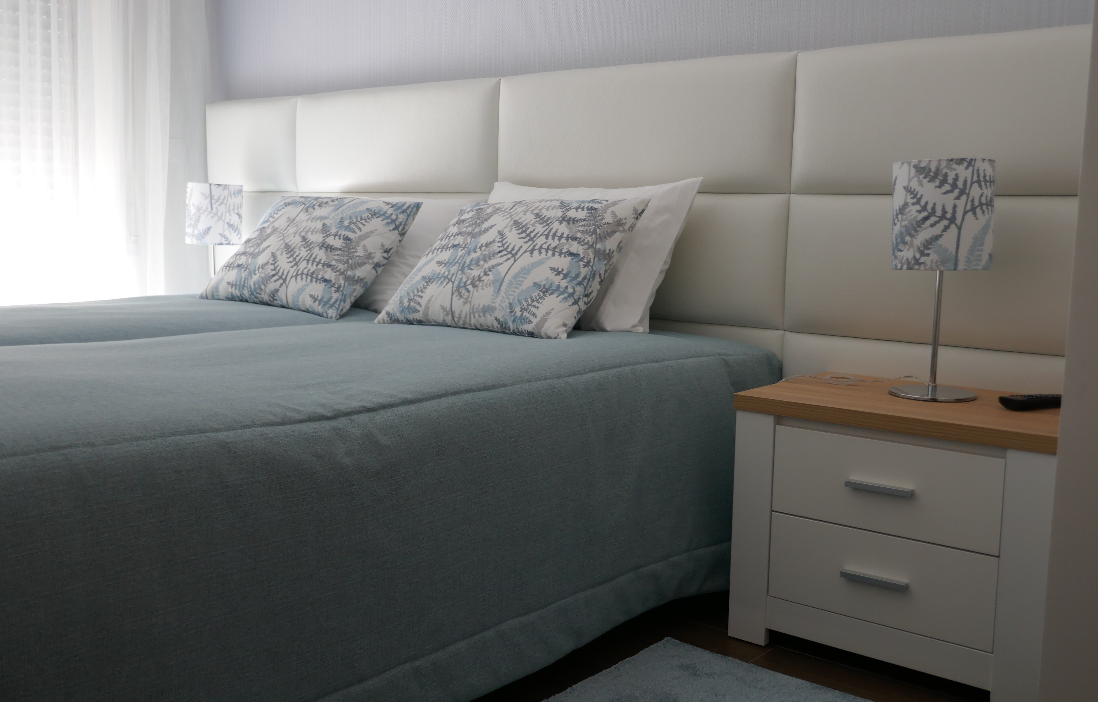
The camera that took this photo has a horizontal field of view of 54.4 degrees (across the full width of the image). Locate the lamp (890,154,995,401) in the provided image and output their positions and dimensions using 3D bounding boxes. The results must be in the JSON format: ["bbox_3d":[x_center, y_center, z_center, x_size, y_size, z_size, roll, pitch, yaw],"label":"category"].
[{"bbox_3d":[0.776,-0.146,2.117,0.188,0.462,0.188,7,9,38],"label":"lamp"}]

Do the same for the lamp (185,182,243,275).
[{"bbox_3d":[-1.135,-0.348,3.647,0.187,0.447,0.187,7,9,38],"label":"lamp"}]

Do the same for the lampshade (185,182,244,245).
[{"bbox_3d":[-1.133,-0.465,3.632,0.187,0.208,0.187,7,9,38],"label":"lampshade"}]

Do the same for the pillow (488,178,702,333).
[{"bbox_3d":[0.028,-0.249,2.657,0.666,0.426,0.141,7,-23,38],"label":"pillow"}]

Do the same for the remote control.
[{"bbox_3d":[0.925,0.095,1.980,0.183,0.024,0.049,-2,8,-24],"label":"remote control"}]

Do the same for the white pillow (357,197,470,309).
[{"bbox_3d":[-0.445,-0.274,3.015,0.660,0.370,0.150,7,-18,38],"label":"white pillow"}]

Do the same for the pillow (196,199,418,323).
[{"bbox_3d":[-0.660,-0.268,2.890,0.582,0.129,0.416,7,54,38],"label":"pillow"}]

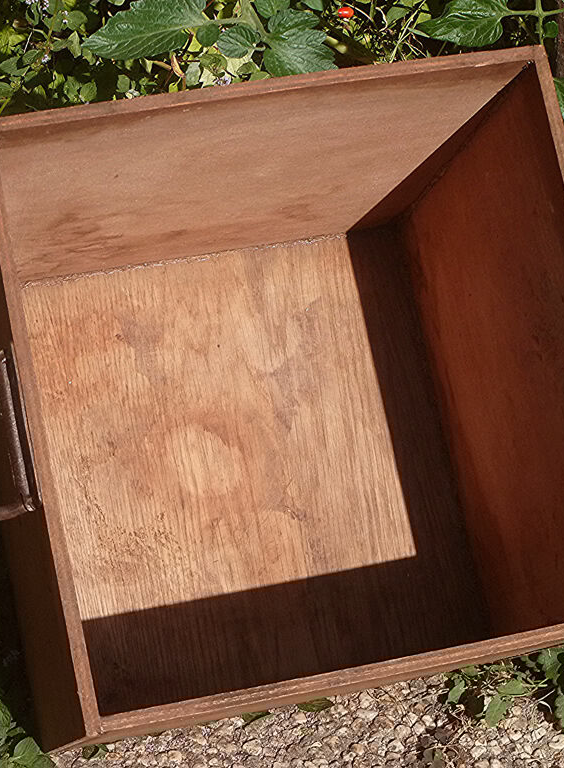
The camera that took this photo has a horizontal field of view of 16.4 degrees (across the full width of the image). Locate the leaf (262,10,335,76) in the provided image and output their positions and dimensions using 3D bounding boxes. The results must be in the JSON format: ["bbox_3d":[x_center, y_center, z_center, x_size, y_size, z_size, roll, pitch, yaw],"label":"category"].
[{"bbox_3d":[0.015,-0.285,1.640,0.063,0.025,0.055,22,70,4],"label":"leaf"}]

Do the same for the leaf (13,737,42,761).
[{"bbox_3d":[-0.206,0.295,1.579,0.026,0.005,0.020,-43,86,-13],"label":"leaf"}]

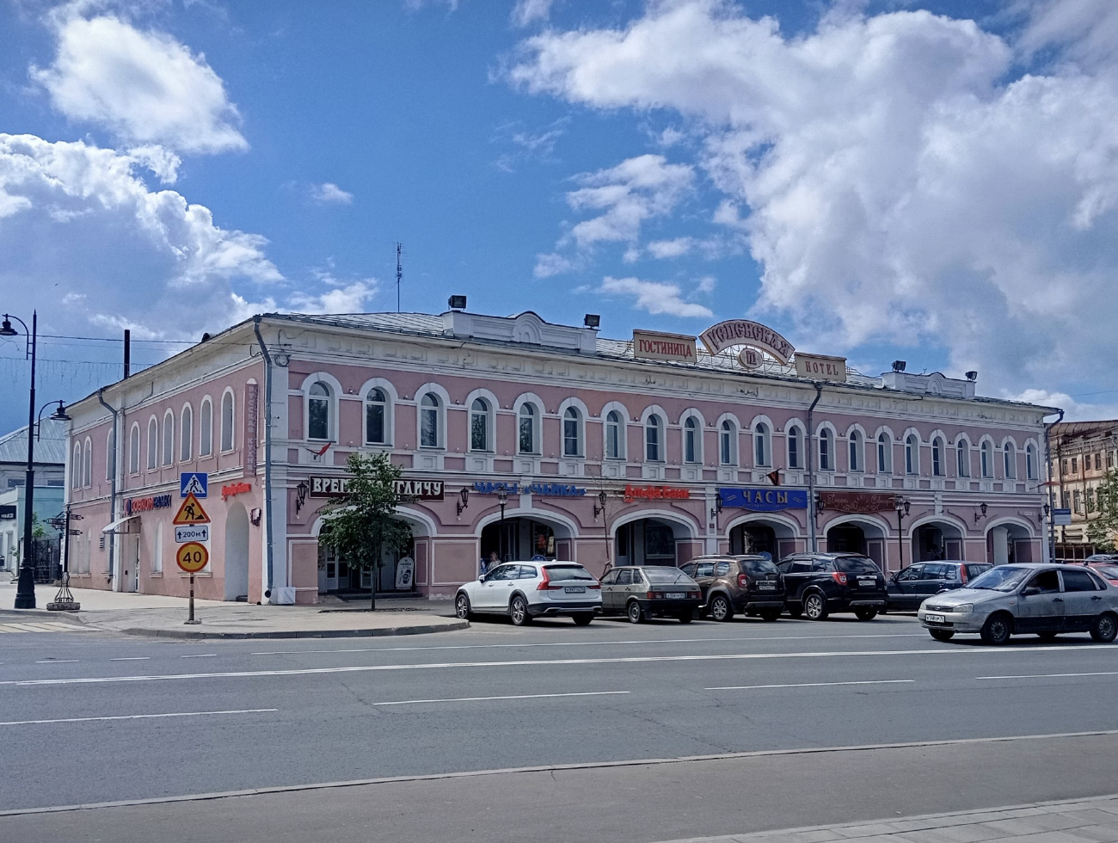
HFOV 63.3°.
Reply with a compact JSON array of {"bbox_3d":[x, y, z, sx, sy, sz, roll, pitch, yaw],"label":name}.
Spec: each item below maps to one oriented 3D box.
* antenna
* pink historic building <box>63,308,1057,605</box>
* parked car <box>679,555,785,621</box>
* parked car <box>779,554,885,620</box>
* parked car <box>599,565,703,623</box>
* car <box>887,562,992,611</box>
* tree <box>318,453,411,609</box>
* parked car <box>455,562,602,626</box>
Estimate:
[{"bbox_3d":[-6.973,-6.269,39.718,0.360,3.200,0.360,0,-8,0],"label":"antenna"},{"bbox_3d":[1.777,2.939,49.993,45.200,11.300,24.800,5,-9,-33],"label":"pink historic building"},{"bbox_3d":[4.377,4.628,25.414,1.830,1.680,4.320,4,-9,-28],"label":"parked car"},{"bbox_3d":[7.177,4.723,26.218,1.860,1.730,4.650,4,-9,-26],"label":"parked car"},{"bbox_3d":[2.258,4.677,24.595,1.660,1.400,4.020,3,-8,-22],"label":"parked car"},{"bbox_3d":[11.198,5.002,27.304,1.720,1.530,4.050,3,-9,-24],"label":"car"},{"bbox_3d":[-5.619,3.152,26.616,2.700,4.600,2.600,0,-8,0],"label":"tree"},{"bbox_3d":[-0.922,4.457,23.805,1.920,1.540,4.930,5,-9,-33],"label":"parked car"}]

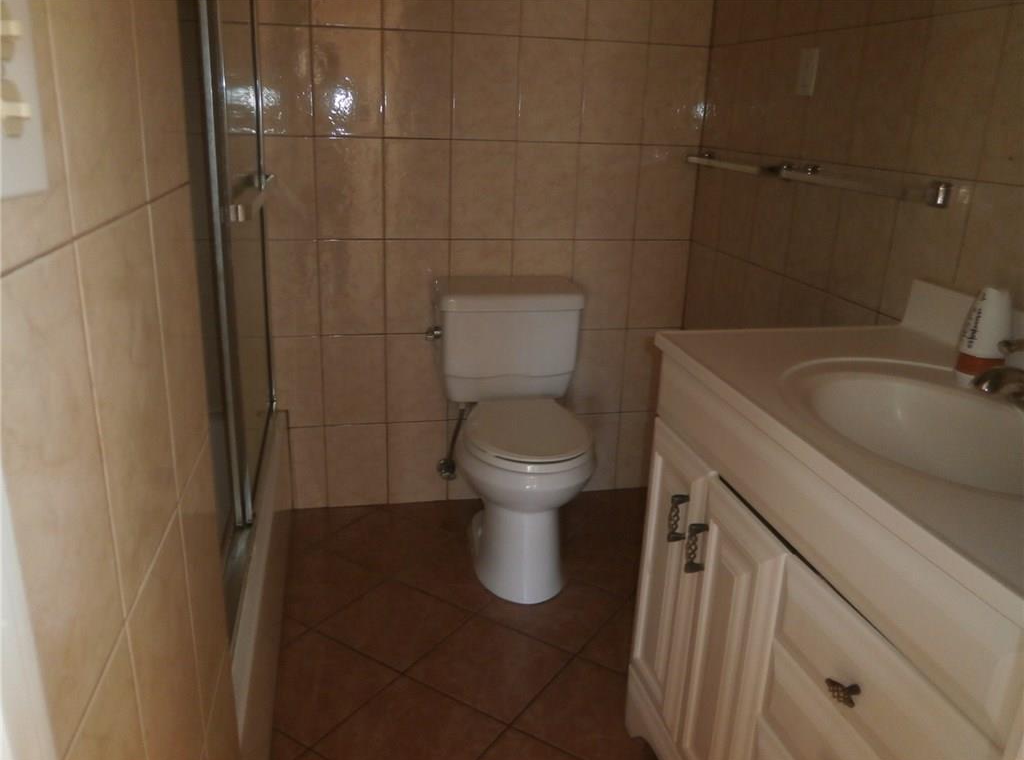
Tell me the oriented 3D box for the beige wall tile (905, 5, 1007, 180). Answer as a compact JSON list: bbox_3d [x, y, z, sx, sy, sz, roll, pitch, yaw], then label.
[{"bbox_3d":[0.837,-0.538,1.449,0.010,0.300,0.200,-2,19,-12],"label":"beige wall tile"}]

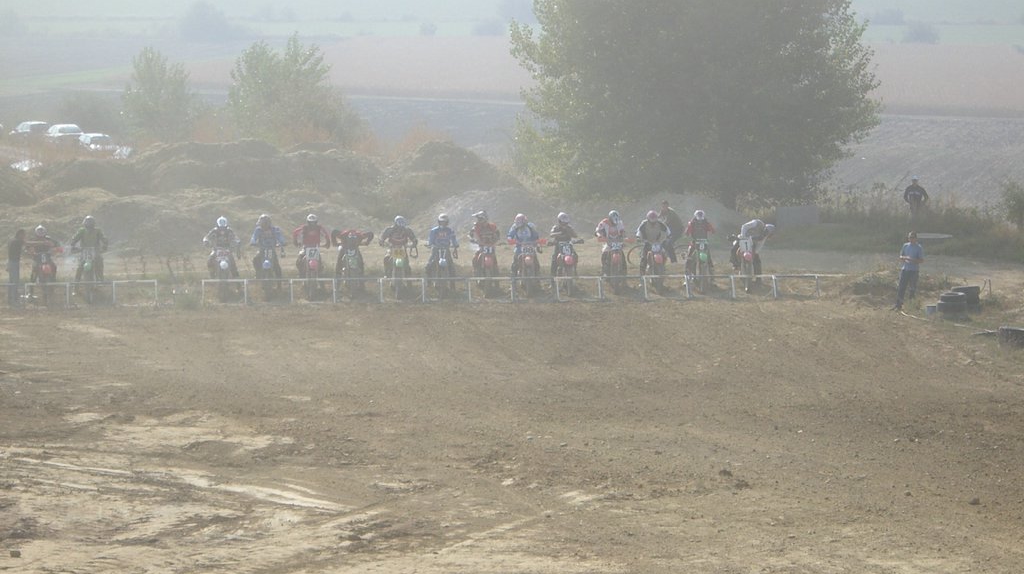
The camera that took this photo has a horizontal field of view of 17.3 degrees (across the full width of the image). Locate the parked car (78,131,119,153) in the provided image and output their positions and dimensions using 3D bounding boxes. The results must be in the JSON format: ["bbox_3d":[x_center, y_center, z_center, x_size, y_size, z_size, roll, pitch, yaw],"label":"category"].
[{"bbox_3d":[-22.208,-7.610,182.000,1.680,1.430,4.200,-2,6,-20],"label":"parked car"}]

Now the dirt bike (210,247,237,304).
[{"bbox_3d":[-6.702,-0.336,78.449,0.800,1.220,2.100,-1,6,-5],"label":"dirt bike"}]

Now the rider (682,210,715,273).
[{"bbox_3d":[4.295,-0.899,77.245,0.760,1.690,0.850,0,5,-4],"label":"rider"}]

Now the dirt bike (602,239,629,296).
[{"bbox_3d":[2.309,-0.518,77.572,0.800,1.230,2.100,0,6,-4],"label":"dirt bike"}]

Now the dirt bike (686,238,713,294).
[{"bbox_3d":[4.371,-0.506,79.654,0.800,1.220,2.100,-1,6,-5],"label":"dirt bike"}]

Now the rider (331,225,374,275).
[{"bbox_3d":[-3.737,-0.687,79.074,0.980,1.350,0.950,-1,6,-5],"label":"rider"}]

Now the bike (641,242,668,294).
[{"bbox_3d":[3.335,-0.506,79.543,0.800,1.220,2.100,-1,6,-5],"label":"bike"}]

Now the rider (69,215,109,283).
[{"bbox_3d":[-9.686,-0.726,77.129,0.850,1.758,0.800,0,6,-4],"label":"rider"}]

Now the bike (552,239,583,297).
[{"bbox_3d":[1.272,-0.460,79.321,0.800,1.220,2.100,-1,6,-5],"label":"bike"}]

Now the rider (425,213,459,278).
[{"bbox_3d":[-1.606,-0.803,76.838,0.780,1.680,0.850,0,5,-4],"label":"rider"}]

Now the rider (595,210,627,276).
[{"bbox_3d":[2.252,-0.875,77.104,0.760,1.730,0.850,0,5,-4],"label":"rider"}]

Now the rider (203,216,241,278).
[{"bbox_3d":[-6.777,-0.861,78.756,0.900,1.600,0.850,-1,6,-5],"label":"rider"}]

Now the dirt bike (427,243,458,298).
[{"bbox_3d":[-1.604,-0.353,76.727,0.800,1.180,2.100,0,5,-4],"label":"dirt bike"}]

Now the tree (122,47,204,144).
[{"bbox_3d":[-20.152,-11.015,195.000,4.800,5.800,4.700,-1,6,-5],"label":"tree"}]

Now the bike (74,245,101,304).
[{"bbox_3d":[-9.634,-0.339,76.797,0.800,1.230,2.100,0,6,-4],"label":"bike"}]

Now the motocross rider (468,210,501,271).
[{"bbox_3d":[-0.634,-0.876,77.710,0.760,1.760,0.800,0,6,-4],"label":"motocross rider"}]

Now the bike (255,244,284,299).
[{"bbox_3d":[-5.718,-0.370,78.558,0.800,1.220,2.100,-1,6,-5],"label":"bike"}]

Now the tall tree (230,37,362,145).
[{"bbox_3d":[-11.093,-9.869,172.000,6.900,6.100,6.500,-1,5,-9],"label":"tall tree"}]

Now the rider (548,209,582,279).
[{"bbox_3d":[1.235,-0.842,77.828,0.800,1.740,0.800,0,6,-4],"label":"rider"}]

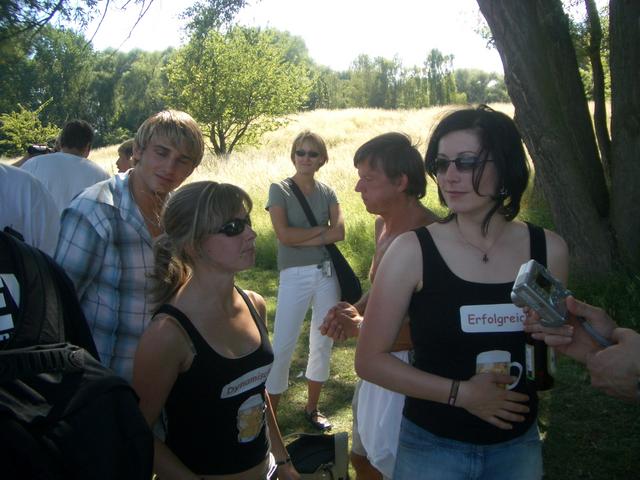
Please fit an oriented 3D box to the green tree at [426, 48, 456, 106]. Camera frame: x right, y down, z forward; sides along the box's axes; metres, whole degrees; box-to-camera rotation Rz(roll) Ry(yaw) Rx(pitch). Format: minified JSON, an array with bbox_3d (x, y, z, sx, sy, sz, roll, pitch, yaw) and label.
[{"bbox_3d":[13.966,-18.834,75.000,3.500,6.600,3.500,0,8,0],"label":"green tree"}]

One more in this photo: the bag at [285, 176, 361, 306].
[{"bbox_3d":[0.025,0.008,3.580,0.400,0.680,0.280,-2,8,-14],"label":"bag"}]

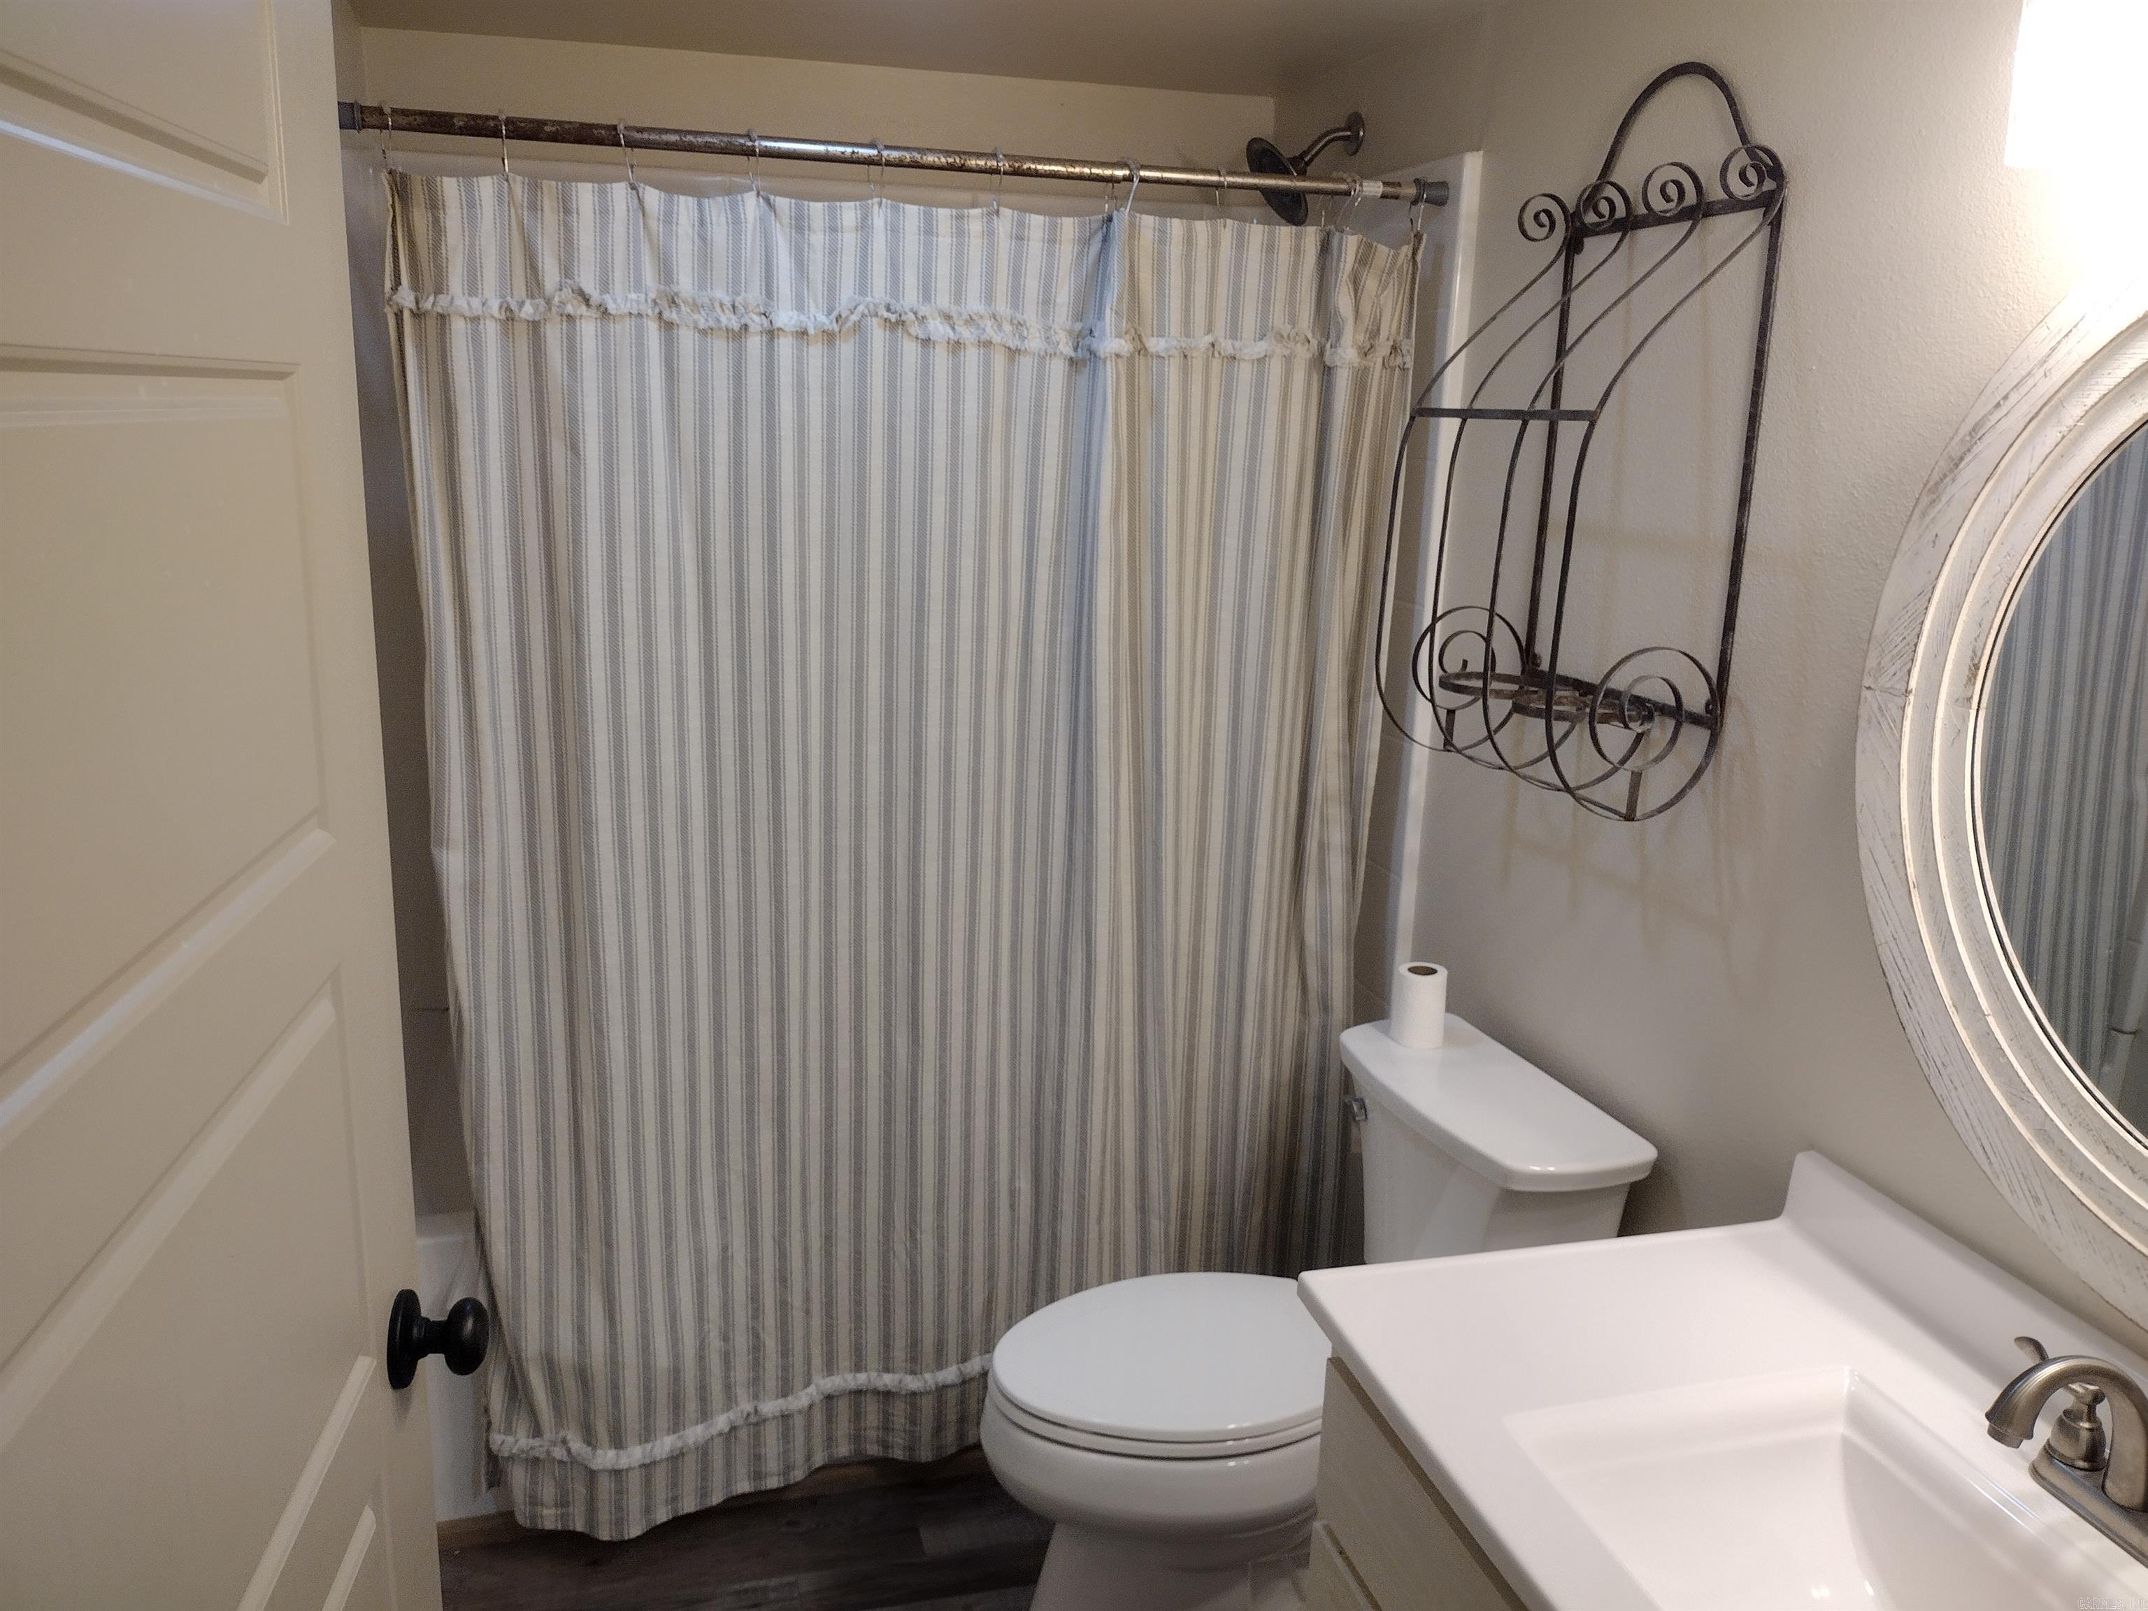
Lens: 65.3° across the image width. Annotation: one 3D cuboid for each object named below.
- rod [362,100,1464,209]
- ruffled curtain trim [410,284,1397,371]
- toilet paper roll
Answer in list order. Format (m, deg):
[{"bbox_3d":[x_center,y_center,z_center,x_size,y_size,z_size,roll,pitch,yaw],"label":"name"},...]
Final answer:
[{"bbox_3d":[-0.187,-0.852,2.208,1.505,0.037,0.037,-2,15,-15],"label":"rod"},{"bbox_3d":[-0.174,-0.643,2.244,1.395,0.070,0.080,-2,15,-15],"label":"ruffled curtain trim"},{"bbox_3d":[0.472,0.273,2.281,0.070,0.100,0.070,2,14,0],"label":"toilet paper roll"}]

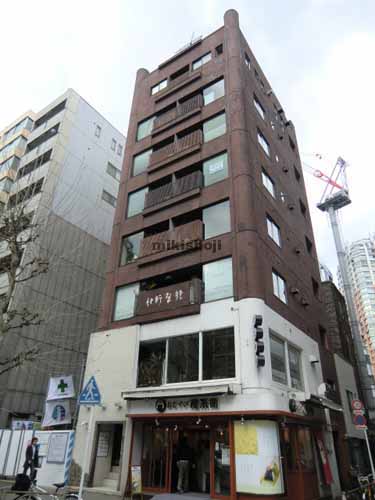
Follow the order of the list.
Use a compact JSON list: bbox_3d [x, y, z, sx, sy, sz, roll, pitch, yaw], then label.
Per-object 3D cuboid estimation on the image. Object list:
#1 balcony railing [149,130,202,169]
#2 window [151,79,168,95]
[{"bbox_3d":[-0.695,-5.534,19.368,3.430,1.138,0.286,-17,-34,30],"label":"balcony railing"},{"bbox_3d":[-1.825,-10.841,23.247,1.278,0.670,0.120,-17,-34,29],"label":"window"}]

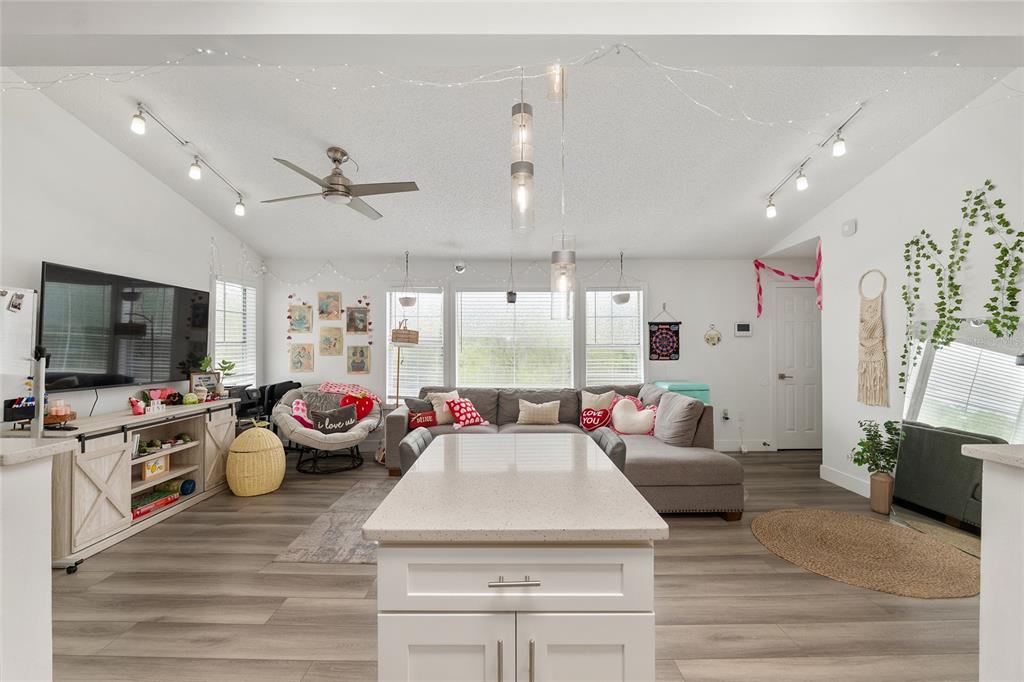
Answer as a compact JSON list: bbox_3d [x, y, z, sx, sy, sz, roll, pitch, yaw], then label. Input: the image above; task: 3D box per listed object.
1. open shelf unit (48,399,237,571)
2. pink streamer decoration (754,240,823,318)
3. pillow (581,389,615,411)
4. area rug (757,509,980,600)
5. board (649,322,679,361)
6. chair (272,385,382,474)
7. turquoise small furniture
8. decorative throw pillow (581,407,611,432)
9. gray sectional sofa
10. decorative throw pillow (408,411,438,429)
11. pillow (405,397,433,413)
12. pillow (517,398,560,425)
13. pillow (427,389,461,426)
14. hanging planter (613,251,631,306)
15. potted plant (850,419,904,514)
[{"bbox_3d":[-2.910,0.978,3.200,0.420,0.800,1.520,0,0,0],"label":"open shelf unit"},{"bbox_3d":[3.100,-0.645,4.500,0.130,0.750,1.000,0,0,0],"label":"pink streamer decoration"},{"bbox_3d":[0.918,0.690,4.230,0.400,0.380,0.130,0,-19,0],"label":"pillow"},{"bbox_3d":[2.270,1.327,2.610,1.210,0.015,1.210,0,-1,0],"label":"area rug"},{"bbox_3d":[1.925,0.005,4.995,0.415,0.485,0.025,0,0,0],"label":"board"},{"bbox_3d":[-2.060,0.950,4.430,1.100,0.860,1.020,0,0,-23],"label":"chair"},{"bbox_3d":[2.000,0.933,4.670,0.480,0.850,0.420,0,-1,0],"label":"turquoise small furniture"},{"bbox_3d":[0.845,0.783,3.980,0.310,0.260,0.110,0,-21,0],"label":"decorative throw pillow"},{"bbox_3d":[0.235,0.914,3.900,2.990,0.870,1.930,0,-1,0],"label":"gray sectional sofa"},{"bbox_3d":[-0.920,0.808,4.100,0.330,0.200,0.110,0,-19,-28],"label":"decorative throw pillow"},{"bbox_3d":[-1.005,0.790,4.420,0.370,0.330,0.130,0,-15,-20],"label":"pillow"},{"bbox_3d":[0.300,0.785,4.430,0.480,0.310,0.140,0,-18,0],"label":"pillow"},{"bbox_3d":[-0.790,0.755,4.500,0.420,0.420,0.150,0,-18,-5],"label":"pillow"},{"bbox_3d":[1.320,-0.766,4.800,0.215,0.650,0.210,0,-1,0],"label":"hanging planter"},{"bbox_3d":[2.830,0.975,3.100,0.380,0.730,0.340,0,-1,0],"label":"potted plant"}]

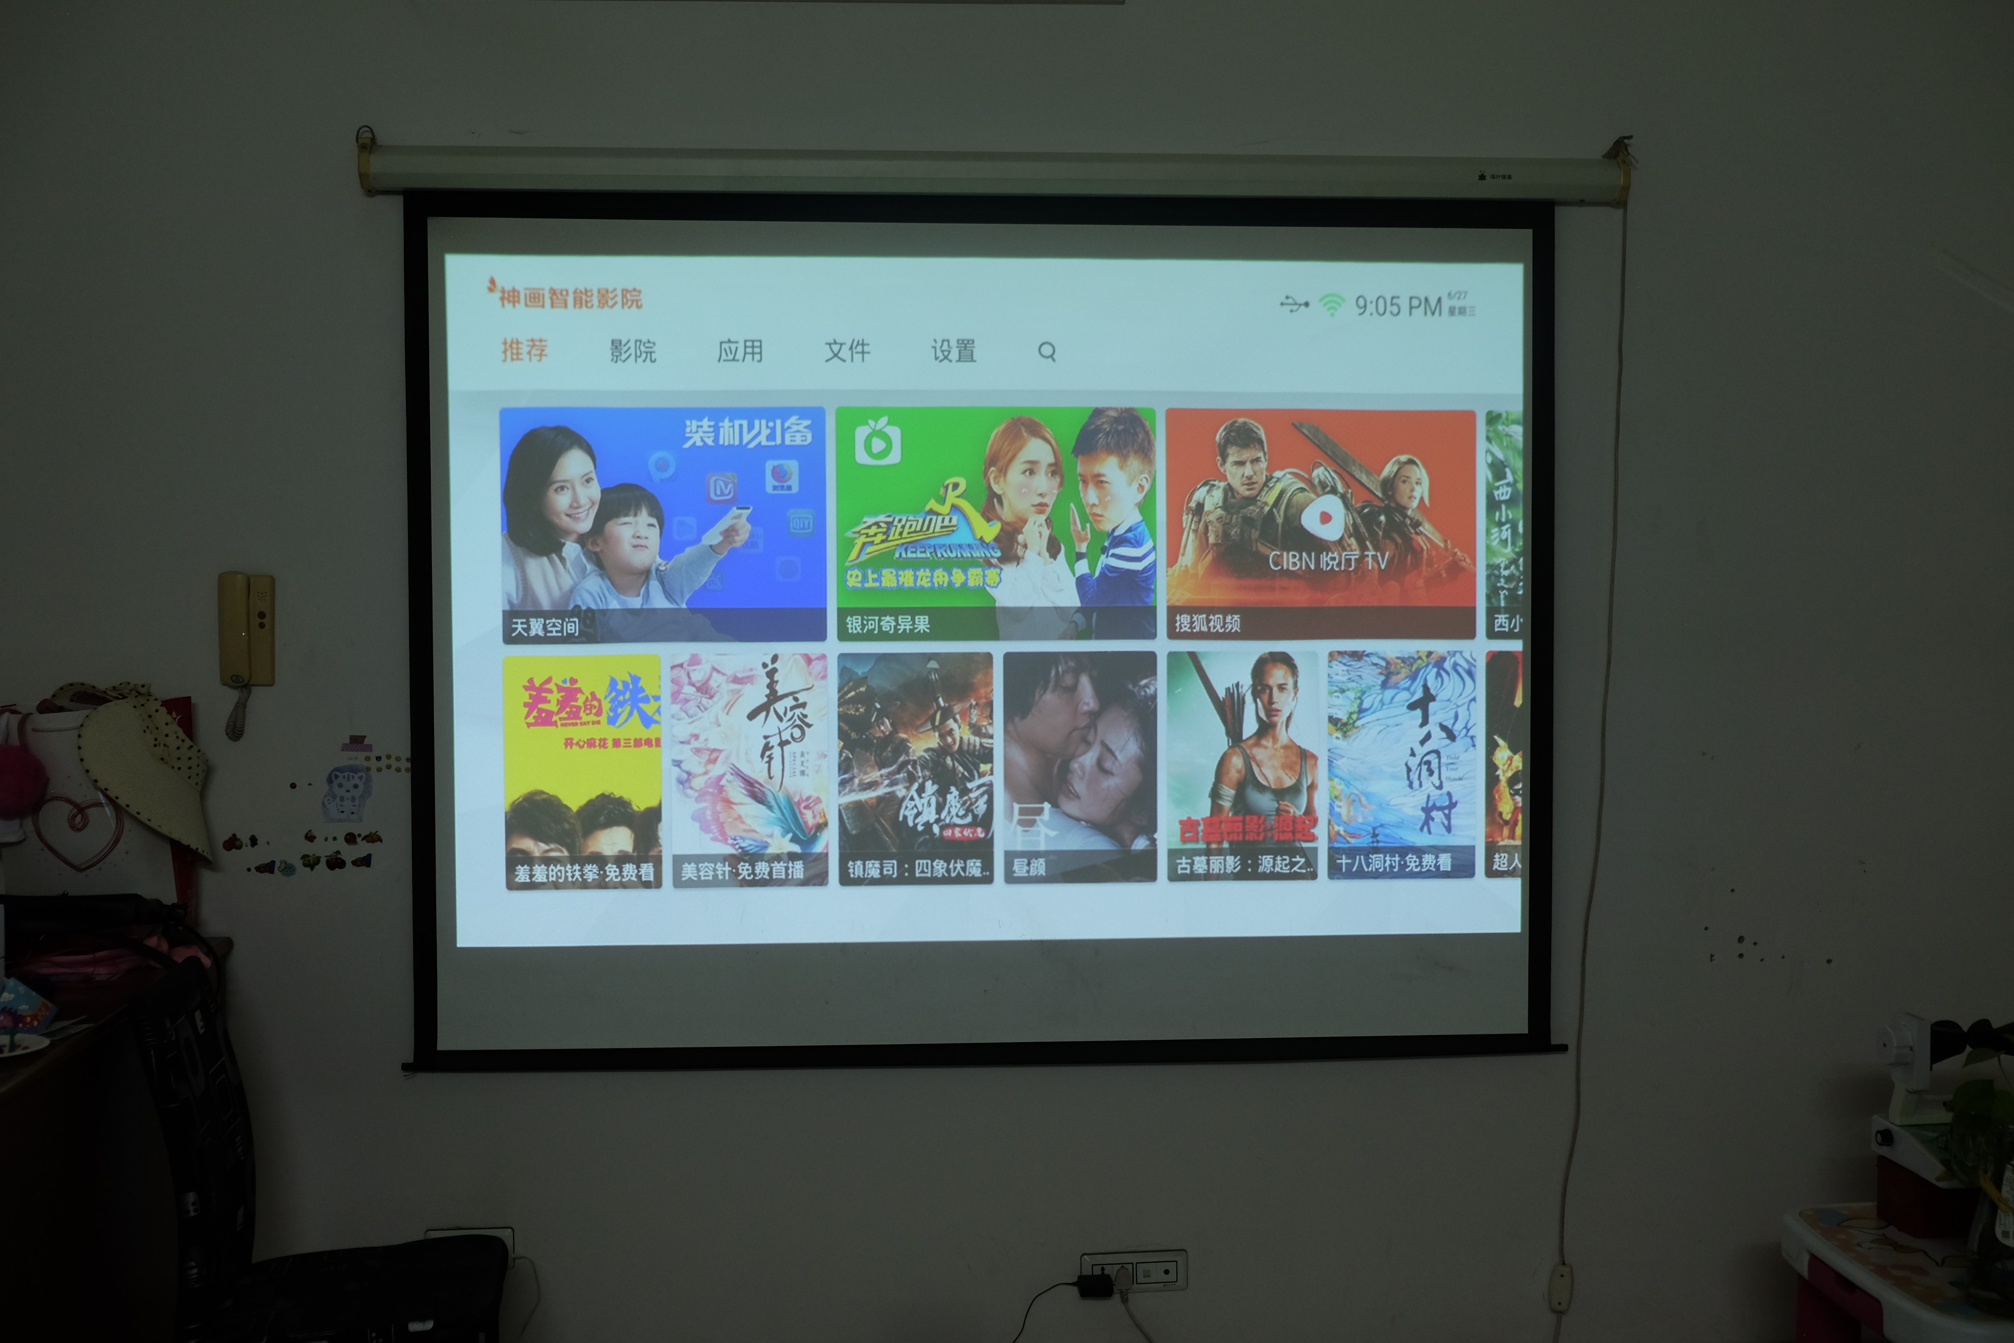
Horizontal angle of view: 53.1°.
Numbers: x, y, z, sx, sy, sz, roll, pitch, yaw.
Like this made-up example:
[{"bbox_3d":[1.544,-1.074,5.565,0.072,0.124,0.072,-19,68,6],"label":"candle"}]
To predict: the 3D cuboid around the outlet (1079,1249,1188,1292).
[{"bbox_3d":[0.232,1.089,3.660,0.197,0.075,0.014,0,2,-3],"label":"outlet"}]

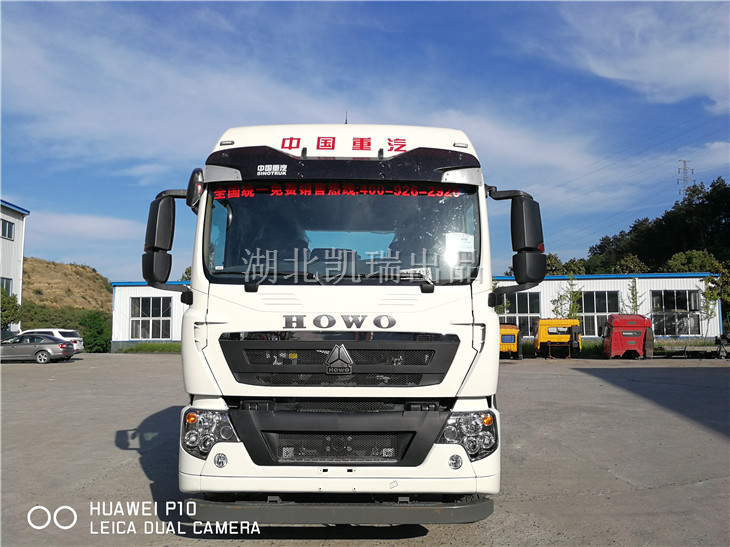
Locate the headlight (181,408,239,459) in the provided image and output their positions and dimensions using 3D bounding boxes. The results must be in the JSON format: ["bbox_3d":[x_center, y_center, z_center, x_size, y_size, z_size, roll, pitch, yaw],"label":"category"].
[{"bbox_3d":[-1.131,1.164,4.140,0.410,0.365,0.240,-1,-5,8],"label":"headlight"}]

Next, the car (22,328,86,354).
[{"bbox_3d":[-18.550,4.011,32.400,4.600,1.720,1.850,0,-6,-1],"label":"car"}]

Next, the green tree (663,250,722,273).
[{"bbox_3d":[28.681,2.025,50.000,5.000,8.000,5.000,0,-6,0],"label":"green tree"}]

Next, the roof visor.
[{"bbox_3d":[-0.162,-0.810,4.280,2.080,0.280,0.300,0,-5,0],"label":"roof visor"}]

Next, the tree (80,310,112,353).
[{"bbox_3d":[-19.435,4.234,41.200,2.250,3.050,2.200,0,-5,0],"label":"tree"}]

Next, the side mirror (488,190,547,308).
[{"bbox_3d":[1.162,-0.210,4.350,0.430,0.880,0.260,0,-6,0],"label":"side mirror"}]

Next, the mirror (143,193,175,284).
[{"bbox_3d":[-1.599,-0.265,4.430,0.220,0.680,0.165,-1,-5,13],"label":"mirror"}]

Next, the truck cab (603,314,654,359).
[{"bbox_3d":[14.935,3.549,32.200,2.200,2.350,1.900,-1,-6,10],"label":"truck cab"}]

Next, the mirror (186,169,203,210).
[{"bbox_3d":[-1.242,-0.621,4.160,0.120,0.300,0.165,3,-6,-26],"label":"mirror"}]

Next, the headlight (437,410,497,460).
[{"bbox_3d":[0.731,1.159,4.060,0.420,0.340,0.250,0,-6,1],"label":"headlight"}]

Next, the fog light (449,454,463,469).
[{"bbox_3d":[0.645,1.341,4.050,0.100,0.100,0.060,0,-5,0],"label":"fog light"}]

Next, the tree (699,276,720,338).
[{"bbox_3d":[21.788,2.325,36.000,1.300,4.200,1.300,0,-6,0],"label":"tree"}]

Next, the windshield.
[{"bbox_3d":[-0.180,-0.312,4.327,2.110,0.850,0.330,0,-5,0],"label":"windshield"}]

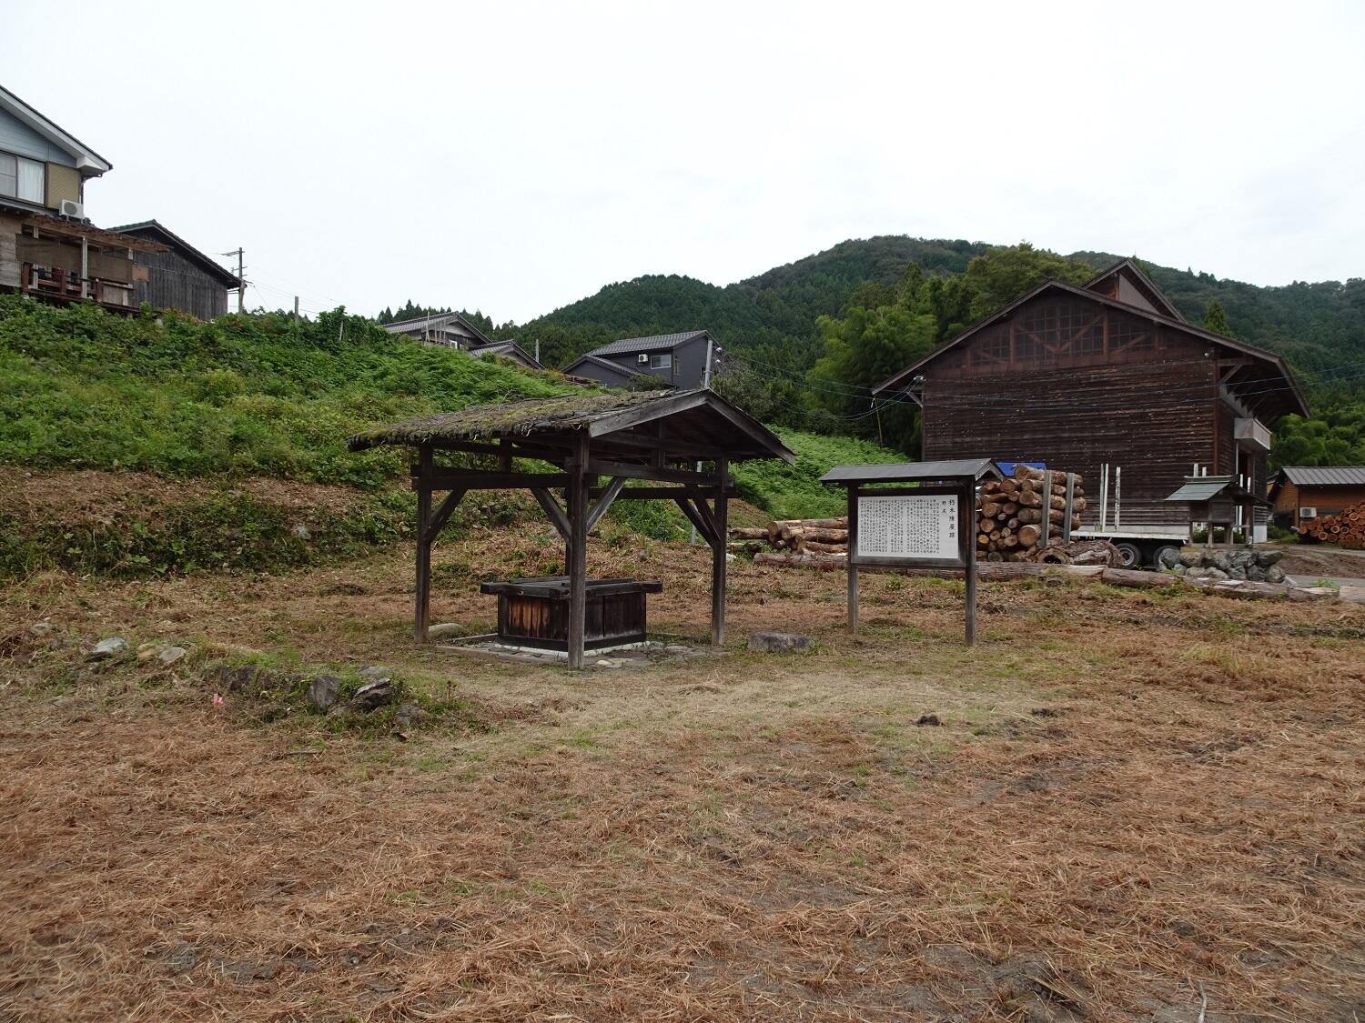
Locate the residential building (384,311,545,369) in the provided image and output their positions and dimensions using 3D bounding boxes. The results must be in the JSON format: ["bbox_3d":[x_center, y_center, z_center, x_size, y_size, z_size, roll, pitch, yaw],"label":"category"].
[{"bbox_3d":[-23.559,-15.123,94.228,17.000,8.200,10.400,0,-1,36],"label":"residential building"}]

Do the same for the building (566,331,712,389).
[{"bbox_3d":[-2.991,-9.572,74.278,11.000,8.000,11.600,0,-1,31],"label":"building"}]

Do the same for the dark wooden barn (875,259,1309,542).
[{"bbox_3d":[22.170,-4.600,49.190,16.500,12.500,21.900,0,-1,36],"label":"dark wooden barn"}]

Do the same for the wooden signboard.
[{"bbox_3d":[3.150,0.546,13.240,2.420,2.460,0.860,0,-1,43],"label":"wooden signboard"}]

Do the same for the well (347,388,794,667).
[{"bbox_3d":[-1.390,0.140,12.360,4.230,3.180,3.940,0,-1,38],"label":"well"}]

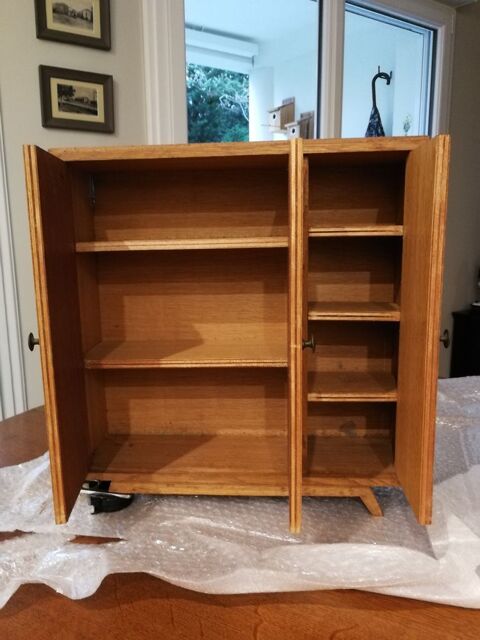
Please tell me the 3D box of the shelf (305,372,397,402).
[{"bbox_3d":[0.137,0.082,0.619,0.112,0.010,0.095,0,9,4],"label":"shelf"}]

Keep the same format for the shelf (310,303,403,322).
[{"bbox_3d":[0.135,-0.011,0.605,0.112,0.010,0.095,0,9,4],"label":"shelf"}]

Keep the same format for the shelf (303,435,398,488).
[{"bbox_3d":[0.138,0.173,0.621,0.112,0.011,0.119,0,9,4],"label":"shelf"}]

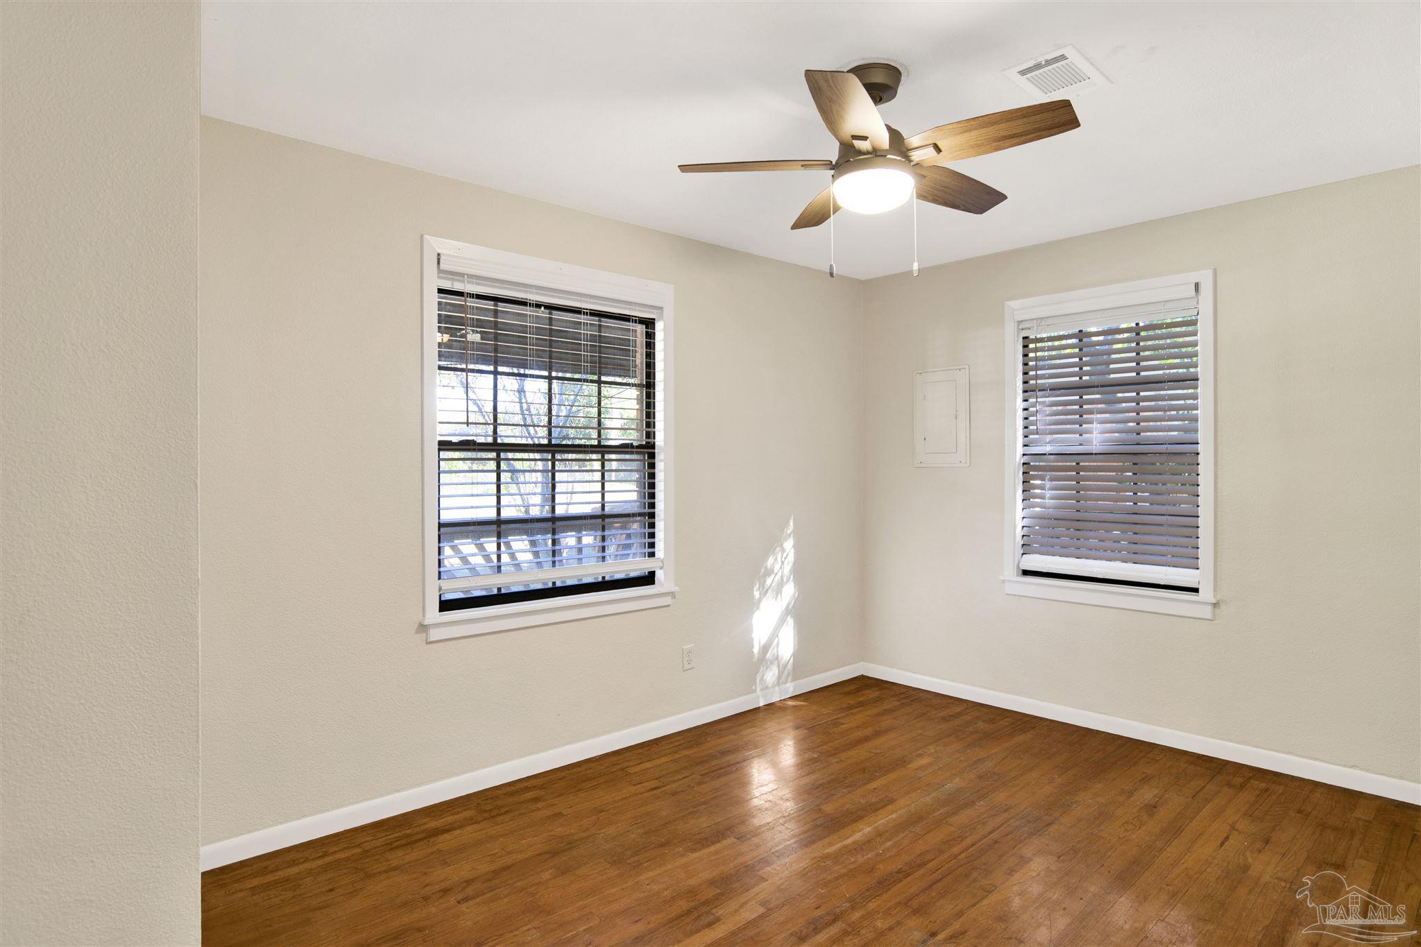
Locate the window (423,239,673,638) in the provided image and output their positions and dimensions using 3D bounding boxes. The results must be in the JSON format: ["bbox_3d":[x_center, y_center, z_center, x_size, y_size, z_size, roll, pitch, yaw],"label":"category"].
[{"bbox_3d":[-0.654,-0.135,3.127,1.201,1.559,0.131,-1,1,-39],"label":"window"}]

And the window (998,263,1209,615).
[{"bbox_3d":[1.924,-0.133,3.487,0.930,1.552,0.131,1,1,44],"label":"window"}]

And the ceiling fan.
[{"bbox_3d":[0.455,-0.968,2.079,1.085,0.402,1.075,0,1,0],"label":"ceiling fan"}]

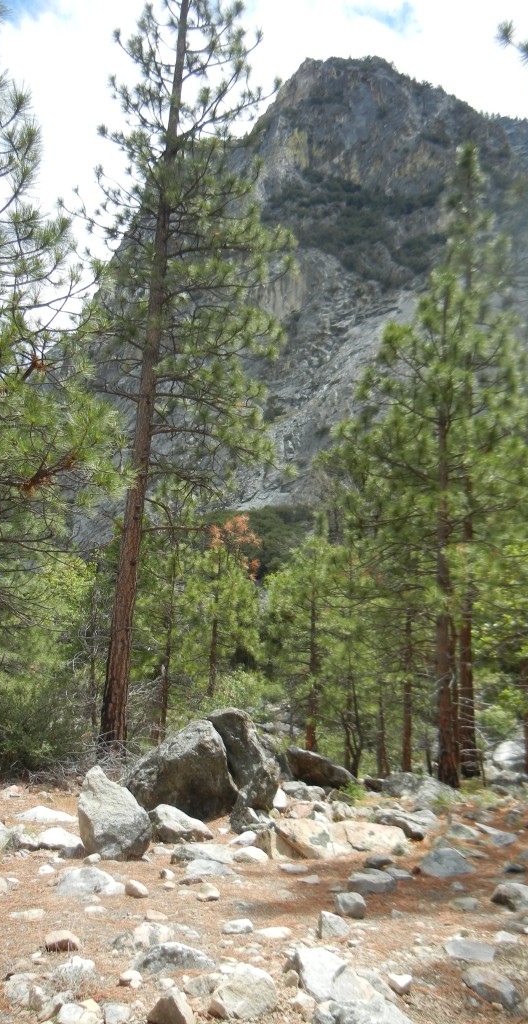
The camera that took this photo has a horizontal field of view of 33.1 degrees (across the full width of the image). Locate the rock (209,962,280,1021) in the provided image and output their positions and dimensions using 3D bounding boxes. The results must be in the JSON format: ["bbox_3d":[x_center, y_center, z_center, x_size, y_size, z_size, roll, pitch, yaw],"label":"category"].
[{"bbox_3d":[-0.108,2.519,4.662,0.368,0.233,0.294,2,-15,0],"label":"rock"}]

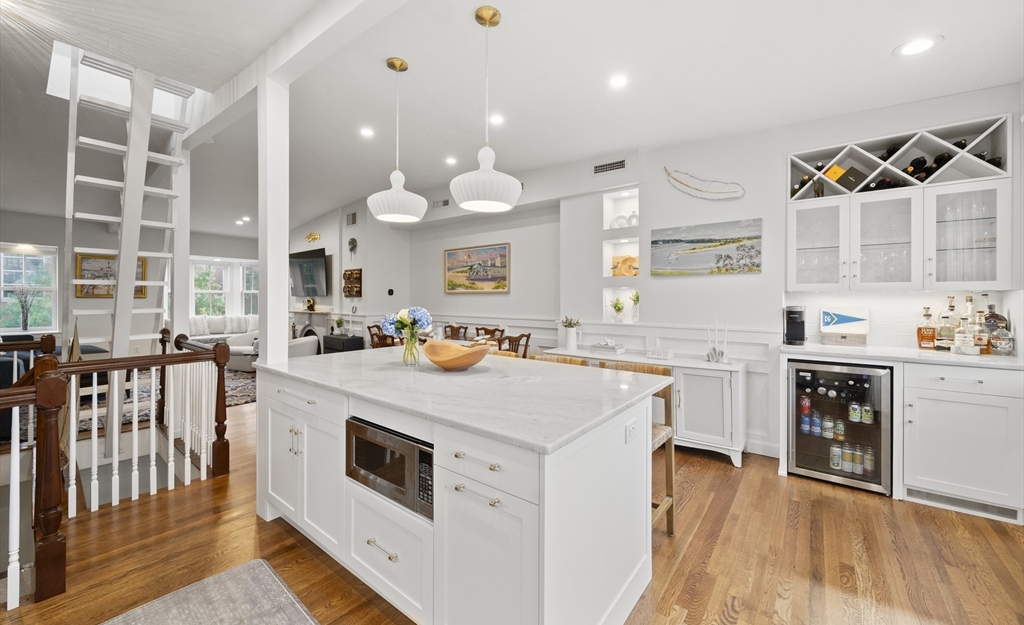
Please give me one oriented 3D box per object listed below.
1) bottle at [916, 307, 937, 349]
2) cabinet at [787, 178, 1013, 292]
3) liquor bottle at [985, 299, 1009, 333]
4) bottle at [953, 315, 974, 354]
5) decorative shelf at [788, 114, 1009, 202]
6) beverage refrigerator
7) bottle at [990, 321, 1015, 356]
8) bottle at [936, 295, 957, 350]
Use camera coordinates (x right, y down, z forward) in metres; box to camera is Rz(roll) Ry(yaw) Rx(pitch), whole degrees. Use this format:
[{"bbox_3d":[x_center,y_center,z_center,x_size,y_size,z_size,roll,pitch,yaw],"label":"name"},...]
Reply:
[{"bbox_3d":[3.002,0.117,2.676,0.100,0.305,0.080,1,2,43],"label":"bottle"},{"bbox_3d":[2.748,-0.511,2.758,1.115,0.700,0.330,1,2,37],"label":"cabinet"},{"bbox_3d":[3.214,0.113,2.469,0.120,0.330,0.090,1,2,43],"label":"liquor bottle"},{"bbox_3d":[3.103,0.157,2.537,0.088,0.246,0.080,1,2,41],"label":"bottle"},{"bbox_3d":[2.759,-1.055,2.767,1.120,0.400,0.320,1,2,36],"label":"decorative shelf"},{"bbox_3d":[2.444,0.794,2.822,0.530,0.830,0.540,1,2,37],"label":"beverage refrigerator"},{"bbox_3d":[3.262,0.173,2.458,0.095,0.227,0.090,1,2,41],"label":"bottle"},{"bbox_3d":[3.089,0.081,2.608,0.100,0.388,0.090,1,2,41],"label":"bottle"}]

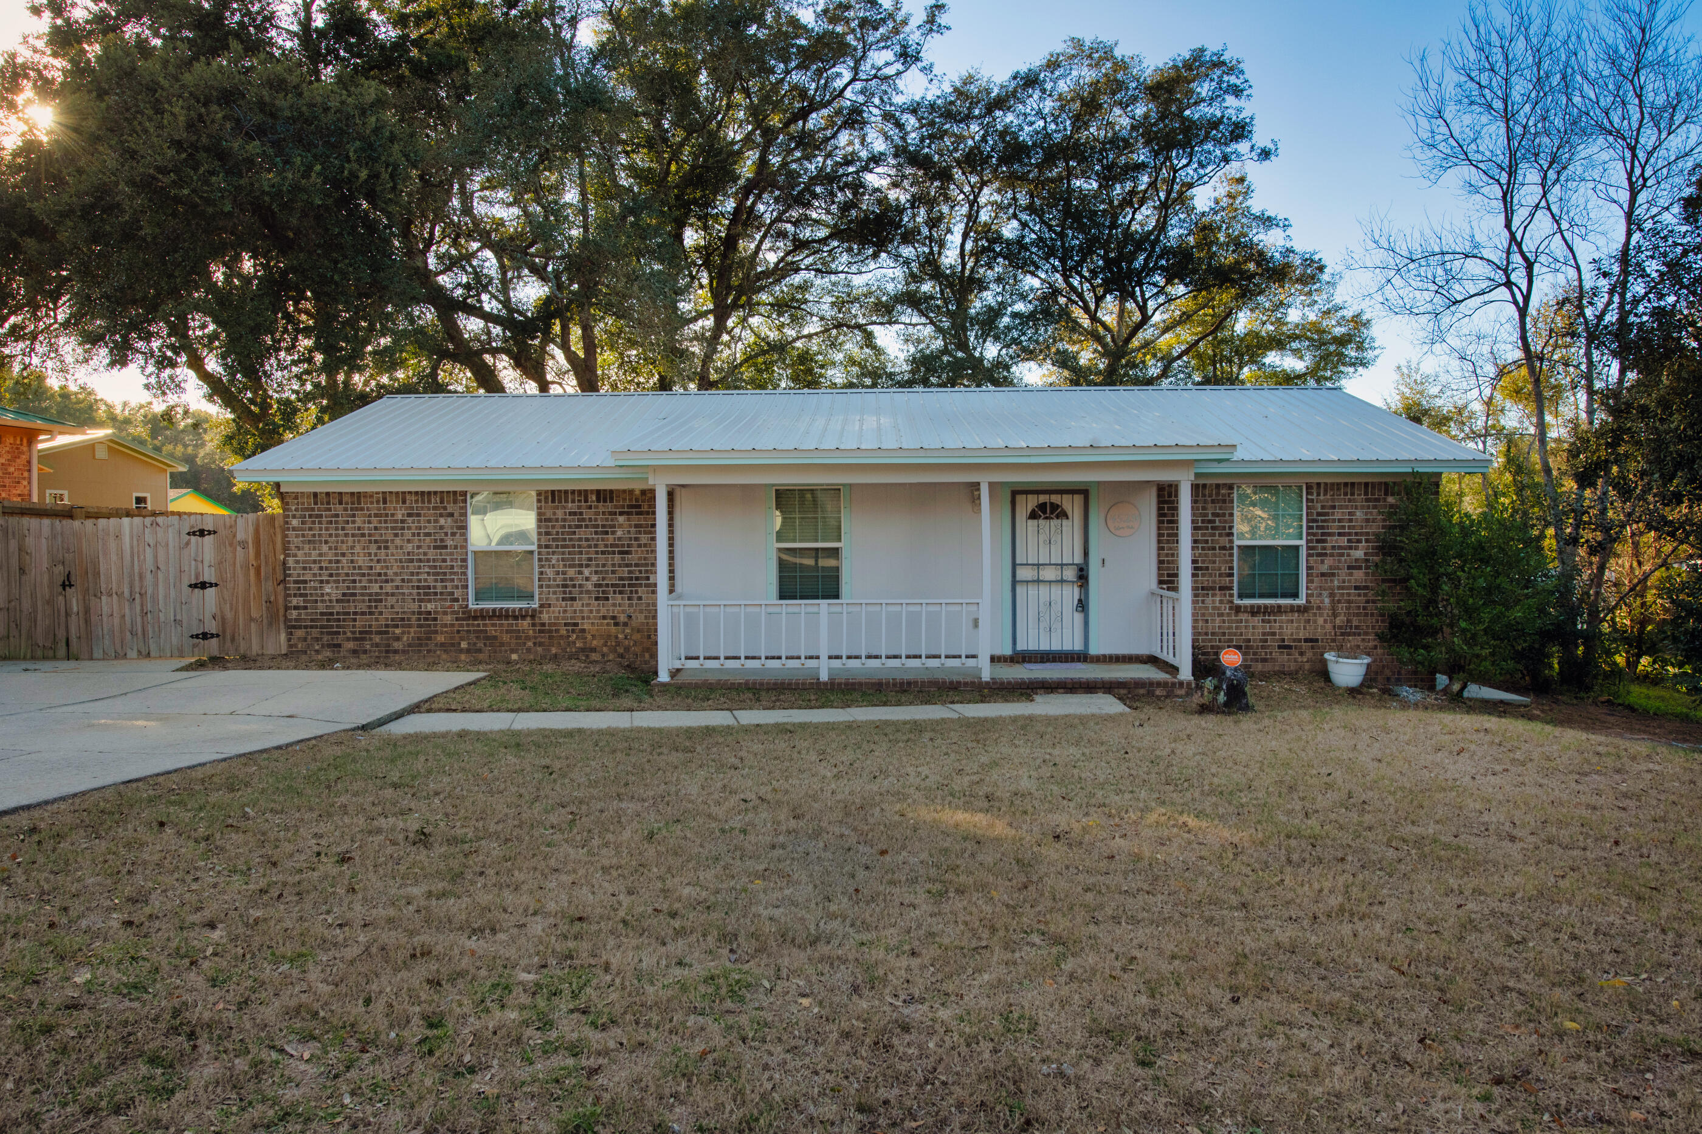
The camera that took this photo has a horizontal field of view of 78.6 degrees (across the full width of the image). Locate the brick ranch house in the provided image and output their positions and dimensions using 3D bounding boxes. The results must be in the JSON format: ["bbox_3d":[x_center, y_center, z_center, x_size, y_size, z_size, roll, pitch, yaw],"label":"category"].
[{"bbox_3d":[0.105,-0.733,16.023,15.264,4.160,9.445,0,2,2],"label":"brick ranch house"}]

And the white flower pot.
[{"bbox_3d":[5.965,1.257,12.500,0.565,0.360,0.565,3,2,1],"label":"white flower pot"}]

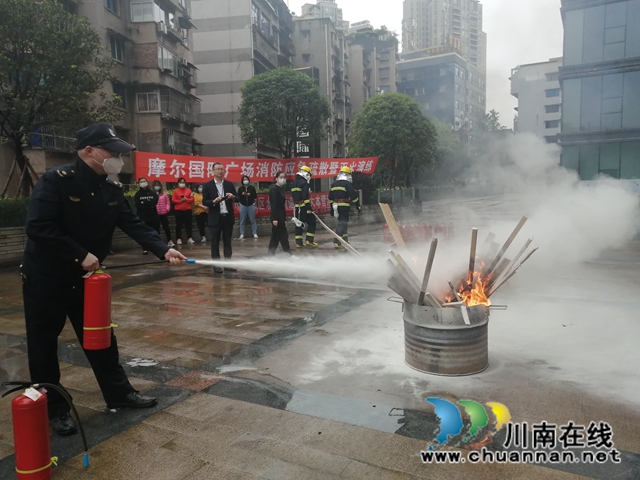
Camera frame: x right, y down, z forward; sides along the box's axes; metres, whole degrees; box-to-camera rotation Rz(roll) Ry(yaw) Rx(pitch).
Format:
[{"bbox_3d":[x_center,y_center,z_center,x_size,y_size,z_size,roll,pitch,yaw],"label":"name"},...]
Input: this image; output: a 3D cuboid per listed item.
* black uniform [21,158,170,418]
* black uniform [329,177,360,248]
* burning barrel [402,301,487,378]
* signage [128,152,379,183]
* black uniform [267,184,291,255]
[{"bbox_3d":[-1.260,0.262,2.788,0.660,1.450,0.580,1,7,27],"label":"black uniform"},{"bbox_3d":[0.490,-0.609,10.250,0.620,1.390,0.440,2,7,30],"label":"black uniform"},{"bbox_3d":[0.913,0.653,3.494,0.595,0.467,0.595,-2,6,0],"label":"burning barrel"},{"bbox_3d":[-1.058,-2.303,15.100,0.150,0.750,10.050,3,8,40],"label":"signage"},{"bbox_3d":[-0.806,-0.421,9.450,0.430,1.370,0.450,1,7,25],"label":"black uniform"}]

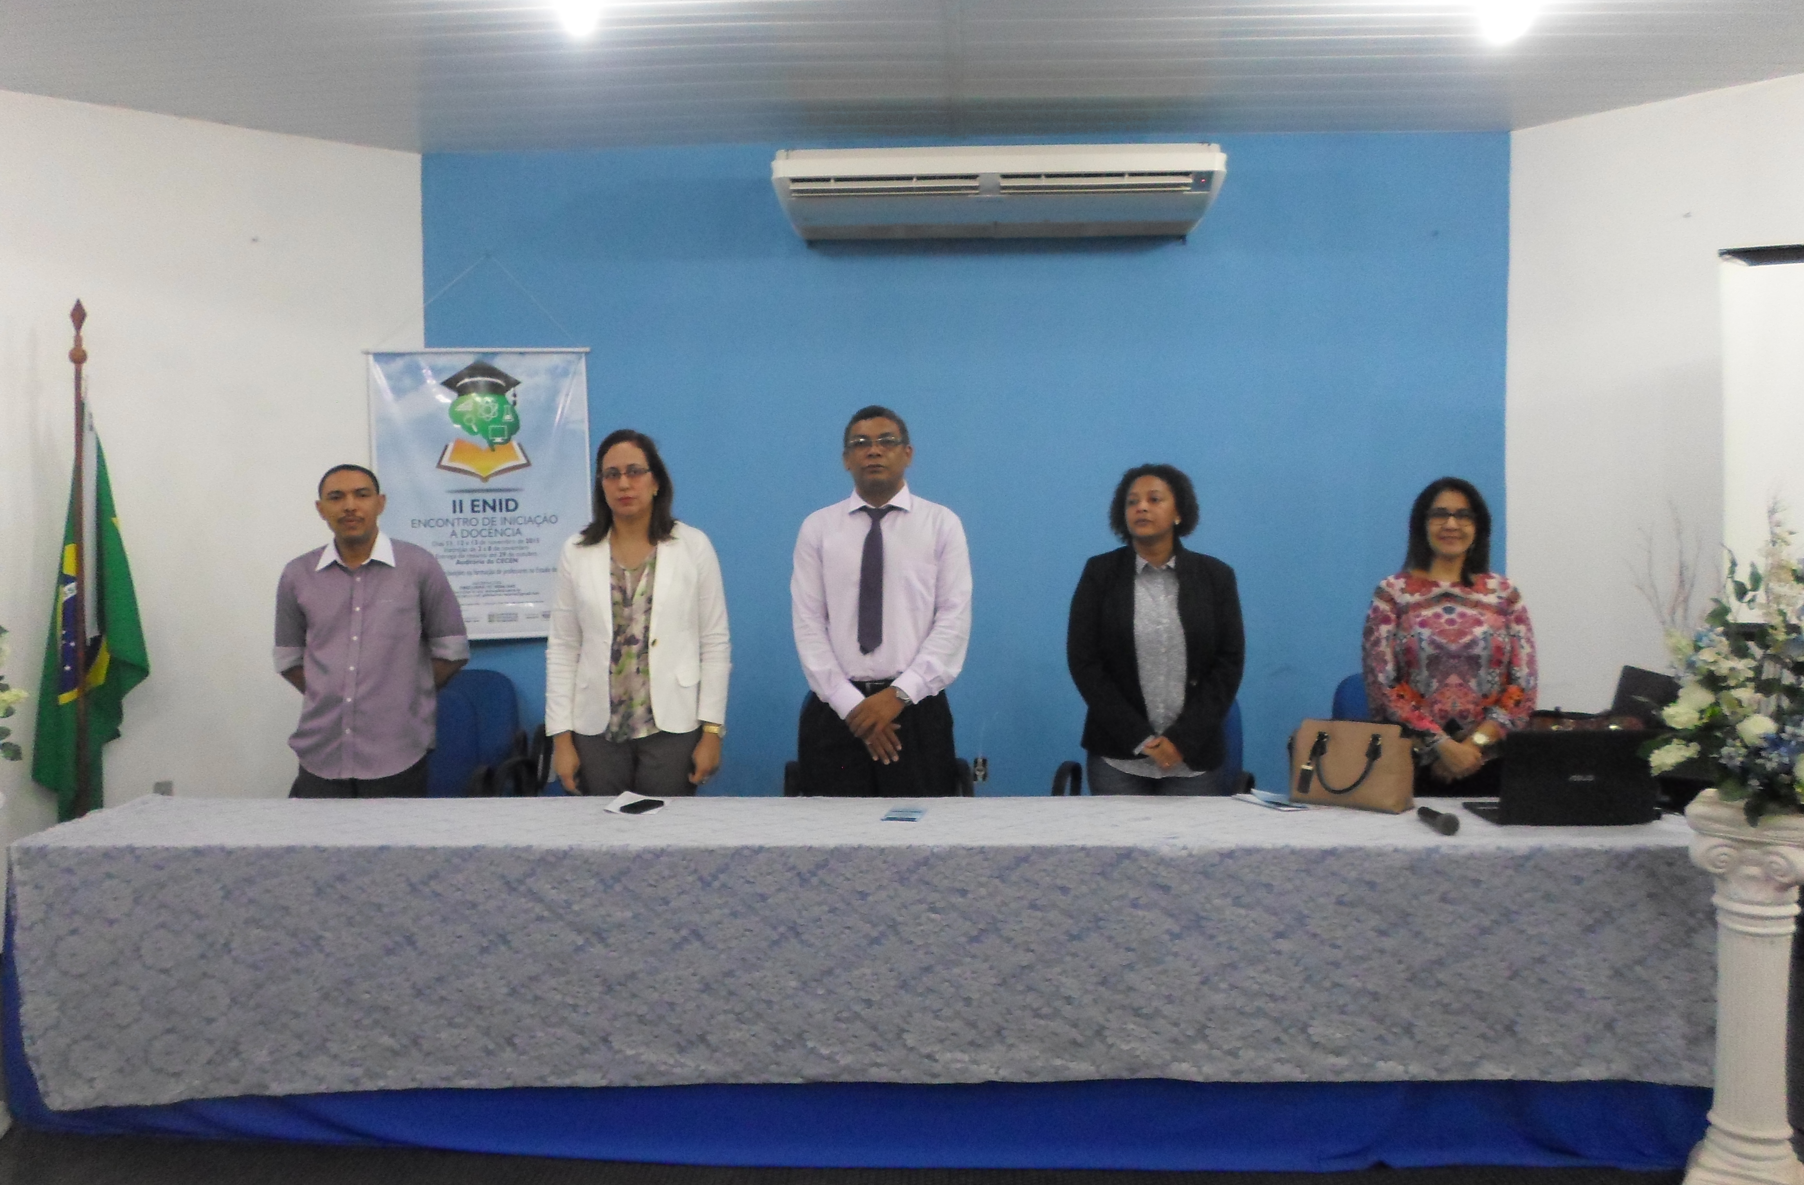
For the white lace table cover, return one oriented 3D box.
[{"bbox_3d":[-0.042,0.857,3.236,3.970,0.600,0.570,0,3,1],"label":"white lace table cover"}]

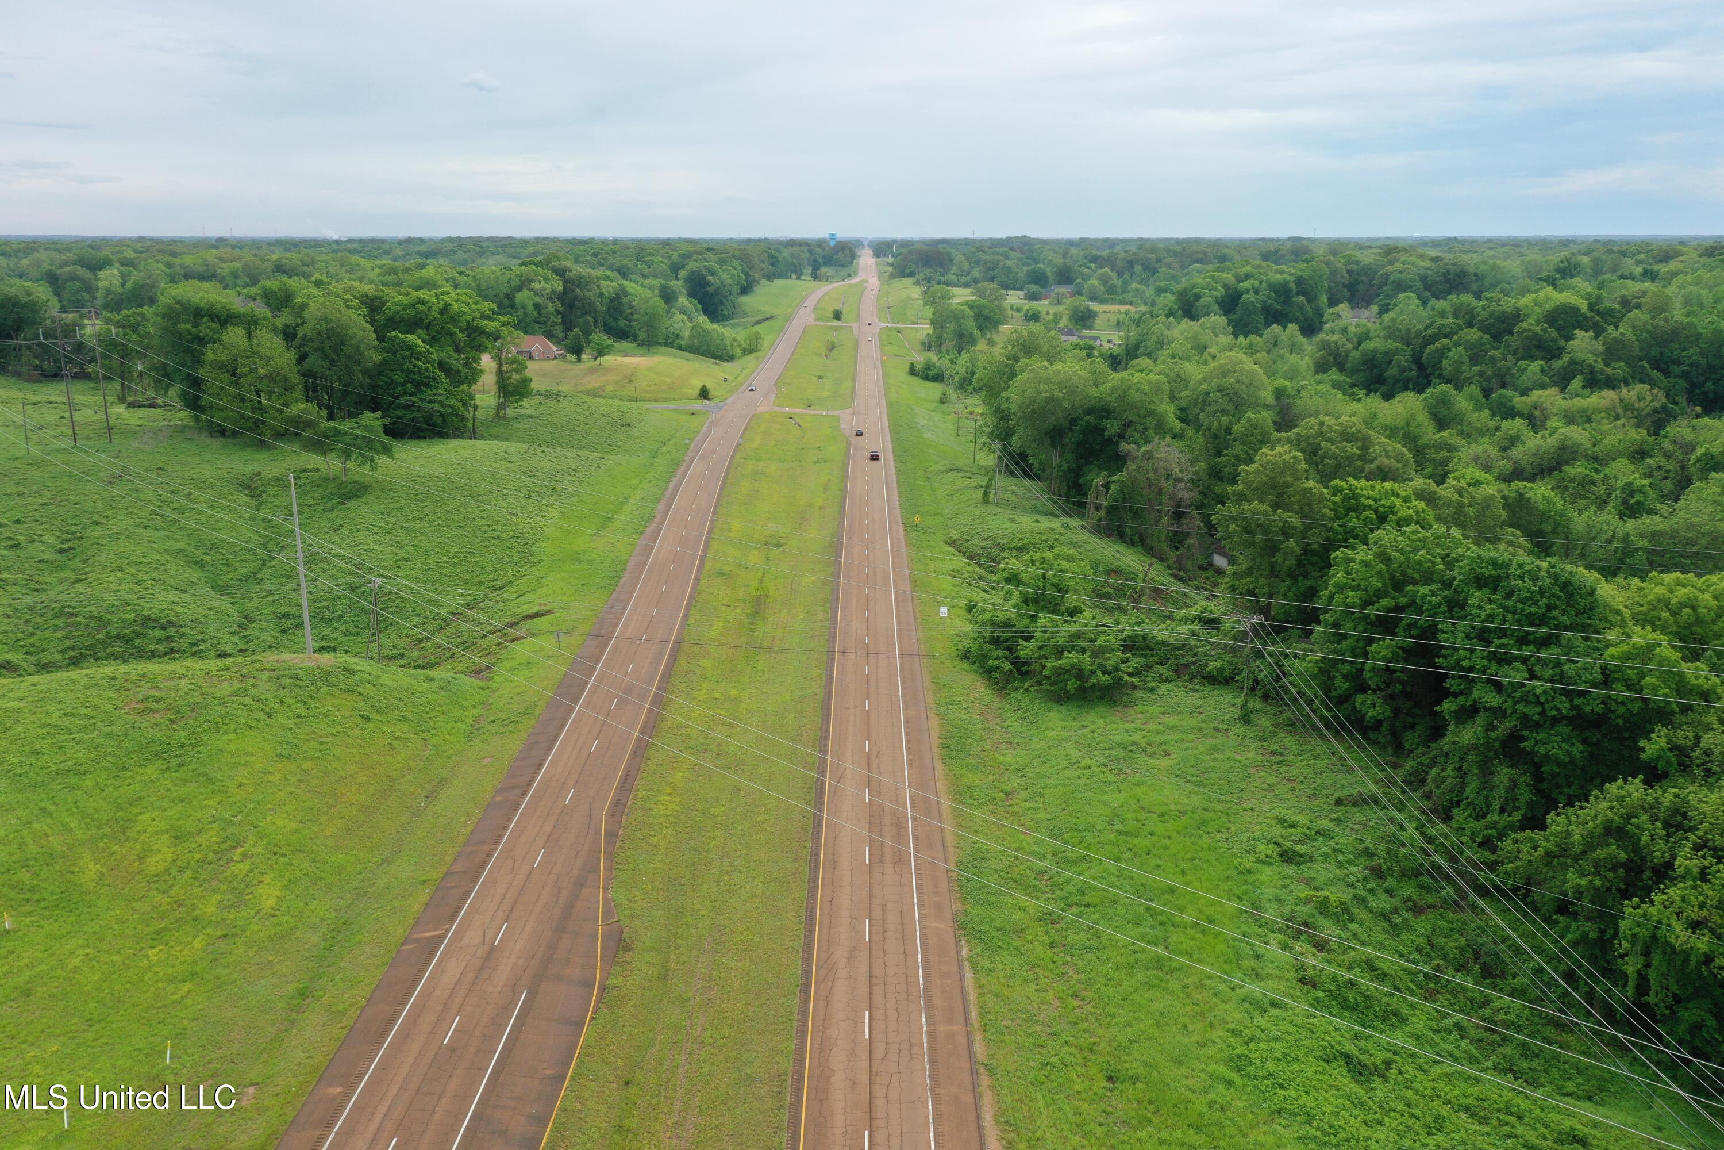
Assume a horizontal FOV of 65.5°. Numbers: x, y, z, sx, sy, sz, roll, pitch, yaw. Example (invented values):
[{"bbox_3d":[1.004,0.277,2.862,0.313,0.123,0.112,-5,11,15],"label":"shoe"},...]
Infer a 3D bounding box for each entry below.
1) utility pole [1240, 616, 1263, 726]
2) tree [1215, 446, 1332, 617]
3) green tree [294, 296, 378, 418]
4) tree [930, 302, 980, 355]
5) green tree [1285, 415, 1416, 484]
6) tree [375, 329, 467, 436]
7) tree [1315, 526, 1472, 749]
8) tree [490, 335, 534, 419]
[{"bbox_3d":[40.590,9.860,139.820,2.500,11.590,0.400,-2,14,-7],"label":"utility pole"},{"bbox_3d":[55.890,-5.770,182.120,15.370,23.040,15.370,0,14,0],"label":"tree"},{"bbox_3d":[-107.010,-44.000,272.790,16.720,24.450,16.720,0,14,0],"label":"green tree"},{"bbox_3d":[39.590,-104.690,571.120,21.230,22.070,21.230,0,14,0],"label":"tree"},{"bbox_3d":[78.020,-14.470,218.430,20.380,23.000,20.380,0,14,0],"label":"green tree"},{"bbox_3d":[-85.030,-36.730,258.060,17.110,19.620,17.110,0,14,0],"label":"tree"},{"bbox_3d":[52.830,6.240,133.300,15.130,21.810,15.130,0,14,0],"label":"tree"},{"bbox_3d":[-78.870,-44.690,301.980,9.100,18.410,9.100,0,14,0],"label":"tree"}]

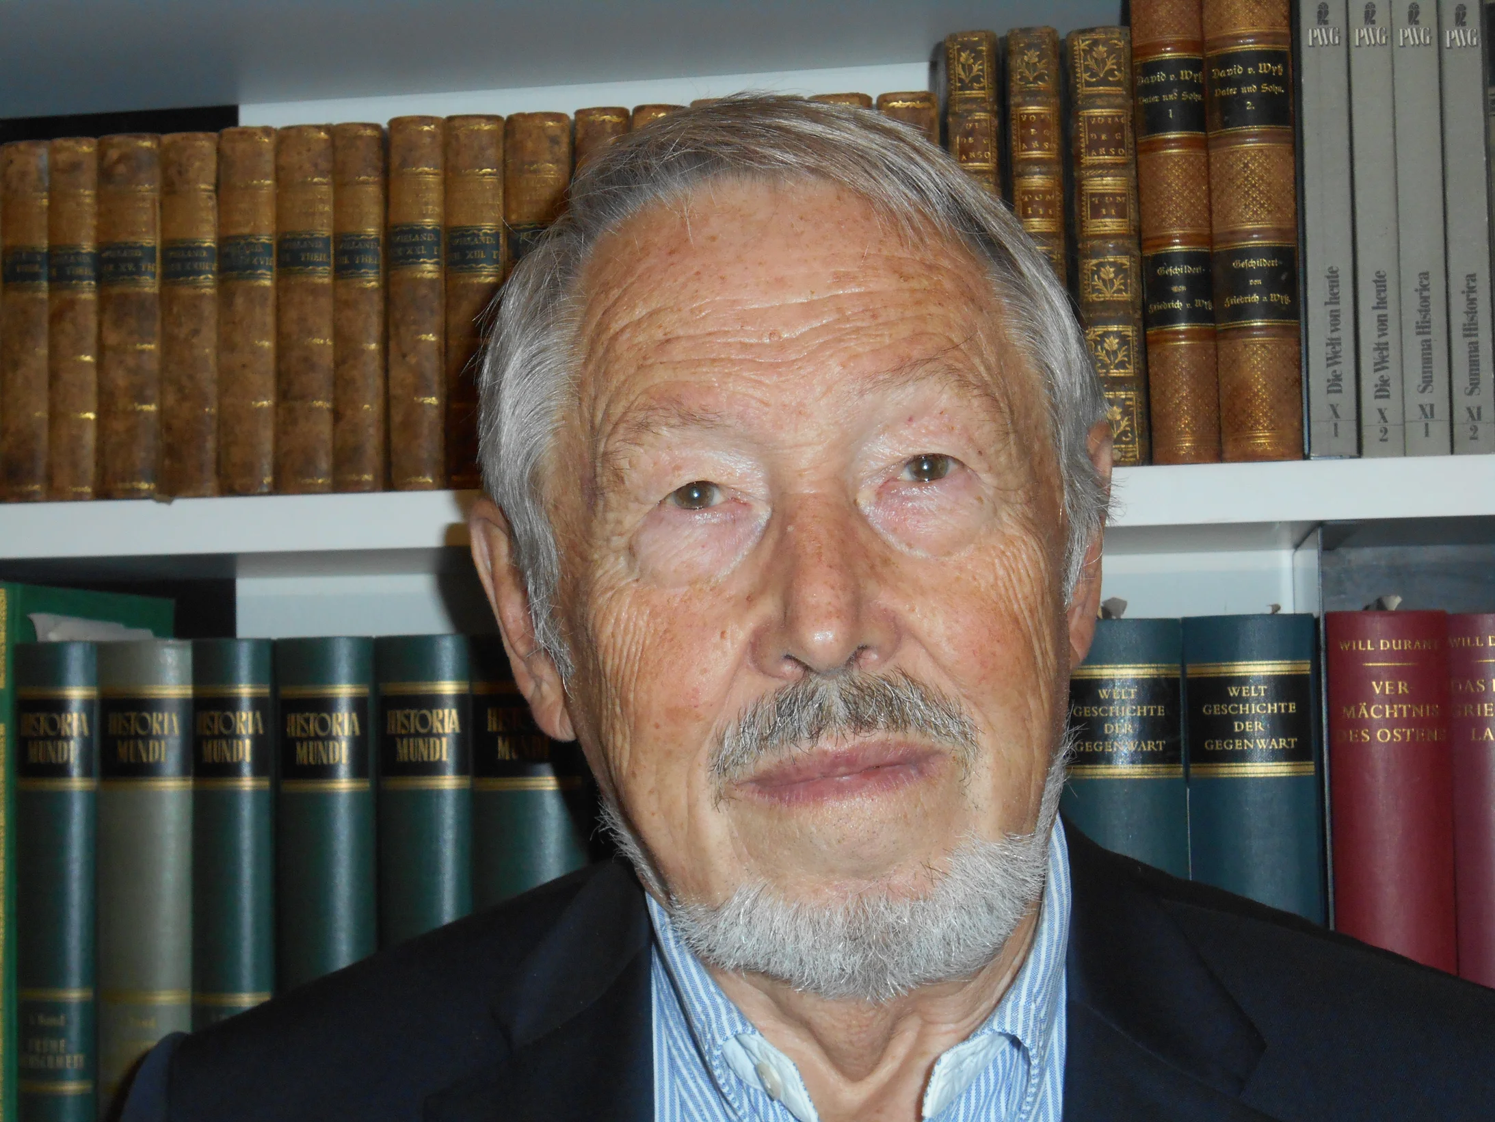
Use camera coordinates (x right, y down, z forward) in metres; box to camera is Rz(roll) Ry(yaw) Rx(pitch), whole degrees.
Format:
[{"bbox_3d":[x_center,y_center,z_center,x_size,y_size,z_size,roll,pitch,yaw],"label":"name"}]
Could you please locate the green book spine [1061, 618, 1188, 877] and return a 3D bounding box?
[{"bbox_3d":[0.163,0.135,1.038,0.049,0.213,0.150,-2,-4,9],"label":"green book spine"}]

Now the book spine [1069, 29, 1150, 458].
[{"bbox_3d":[0.153,-0.124,1.024,0.024,0.177,0.103,-3,-4,9],"label":"book spine"}]

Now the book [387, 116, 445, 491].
[{"bbox_3d":[-0.132,-0.105,1.064,0.025,0.158,0.098,-2,-4,9],"label":"book"}]

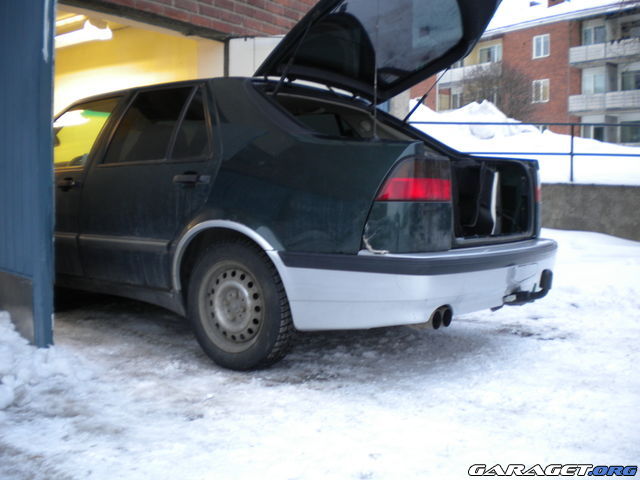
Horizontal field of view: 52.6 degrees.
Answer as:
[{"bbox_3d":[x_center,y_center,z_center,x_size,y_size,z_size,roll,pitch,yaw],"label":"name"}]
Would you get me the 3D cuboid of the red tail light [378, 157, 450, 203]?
[{"bbox_3d":[0.364,-0.232,2.479,0.190,0.170,0.280,4,7,37],"label":"red tail light"}]

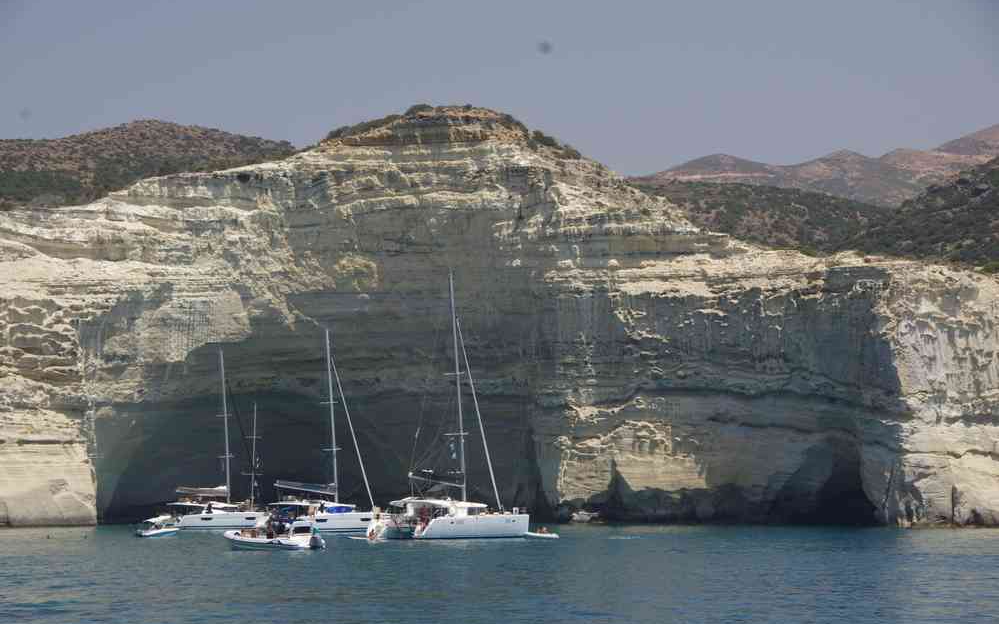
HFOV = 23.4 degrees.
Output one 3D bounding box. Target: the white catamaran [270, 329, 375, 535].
[{"bbox_3d":[-17.484,12.452,248.280,13.000,21.300,7.200,3,-5,-34],"label":"white catamaran"}]

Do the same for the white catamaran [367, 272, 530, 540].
[{"bbox_3d":[-4.349,8.332,209.984,13.600,23.600,7.600,4,-6,-43],"label":"white catamaran"}]

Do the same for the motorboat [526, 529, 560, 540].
[{"bbox_3d":[3.757,19.117,206.139,3.200,0.800,1.600,0,-4,5],"label":"motorboat"}]

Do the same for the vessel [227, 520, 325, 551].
[{"bbox_3d":[-15.221,15.223,163.312,7.000,2.150,2.500,-1,-4,10],"label":"vessel"}]

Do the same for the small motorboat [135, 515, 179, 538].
[{"bbox_3d":[-30.995,19.421,218.152,4.600,2.150,1.900,3,-5,-30],"label":"small motorboat"}]

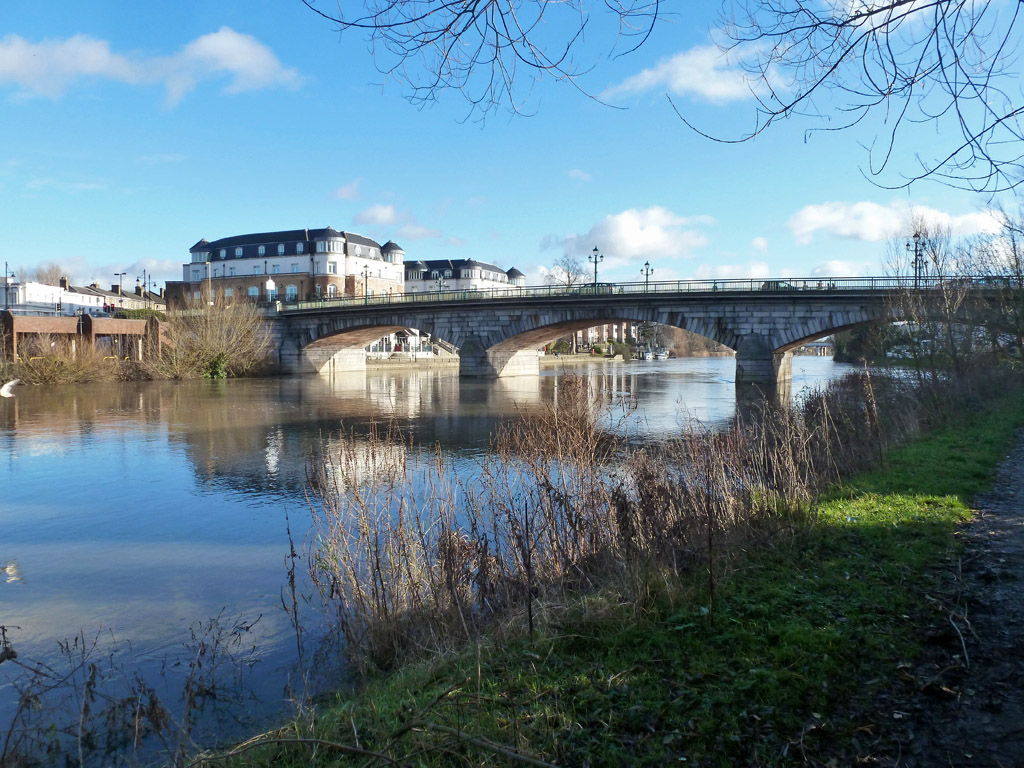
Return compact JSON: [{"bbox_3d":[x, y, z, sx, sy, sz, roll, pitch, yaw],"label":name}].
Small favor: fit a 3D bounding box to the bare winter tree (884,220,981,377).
[{"bbox_3d":[23.175,-4.575,42.330,4.700,8.770,4.500,2,3,29],"label":"bare winter tree"}]

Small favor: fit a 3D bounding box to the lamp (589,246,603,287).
[{"bbox_3d":[7.033,-9.354,64.172,1.400,4.200,0.500,2,3,28],"label":"lamp"}]

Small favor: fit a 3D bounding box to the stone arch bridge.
[{"bbox_3d":[9.715,-4.448,70.292,75.000,8.300,13.400,2,3,28],"label":"stone arch bridge"}]

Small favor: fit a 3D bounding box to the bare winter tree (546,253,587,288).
[{"bbox_3d":[11.957,-17.207,165.380,10.500,21.560,10.000,0,3,4],"label":"bare winter tree"}]

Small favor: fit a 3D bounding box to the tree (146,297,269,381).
[{"bbox_3d":[-27.948,-4.274,70.882,10.700,7.500,8.300,-1,3,-21],"label":"tree"}]

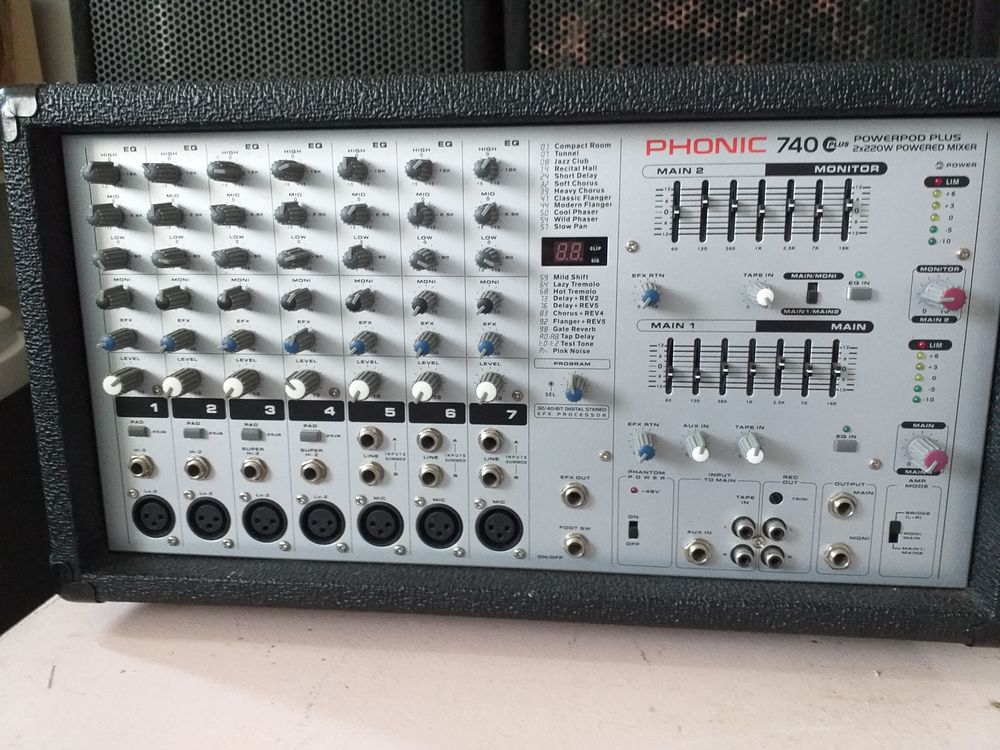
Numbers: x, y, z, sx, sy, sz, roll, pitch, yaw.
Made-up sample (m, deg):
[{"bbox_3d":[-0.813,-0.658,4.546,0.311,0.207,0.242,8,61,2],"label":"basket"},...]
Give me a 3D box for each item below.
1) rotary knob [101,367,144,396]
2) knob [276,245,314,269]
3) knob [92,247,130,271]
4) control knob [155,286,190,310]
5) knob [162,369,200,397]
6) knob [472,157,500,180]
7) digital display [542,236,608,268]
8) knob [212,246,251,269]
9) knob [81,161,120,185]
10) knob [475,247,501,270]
[{"bbox_3d":[-0.178,0.003,0.356,0.011,0.012,0.016,1,11,6],"label":"rotary knob"},{"bbox_3d":[-0.092,-0.052,0.333,0.011,0.011,0.015,1,11,6],"label":"knob"},{"bbox_3d":[-0.179,-0.053,0.345,0.011,0.011,0.014,1,11,6],"label":"knob"},{"bbox_3d":[-0.150,-0.034,0.346,0.011,0.011,0.014,1,11,6],"label":"control knob"},{"bbox_3d":[-0.149,0.003,0.353,0.011,0.012,0.016,1,11,6],"label":"knob"},{"bbox_3d":[-0.006,-0.087,0.317,0.011,0.011,0.015,1,11,6],"label":"knob"},{"bbox_3d":[0.033,-0.054,0.329,0.029,0.013,0.003,1,11,6],"label":"digital display"},{"bbox_3d":[-0.121,-0.052,0.339,0.011,0.011,0.014,1,11,6],"label":"knob"},{"bbox_3d":[-0.180,-0.091,0.337,0.010,0.010,0.015,1,11,6],"label":"knob"},{"bbox_3d":[-0.006,-0.052,0.334,0.011,0.011,0.017,1,11,6],"label":"knob"}]

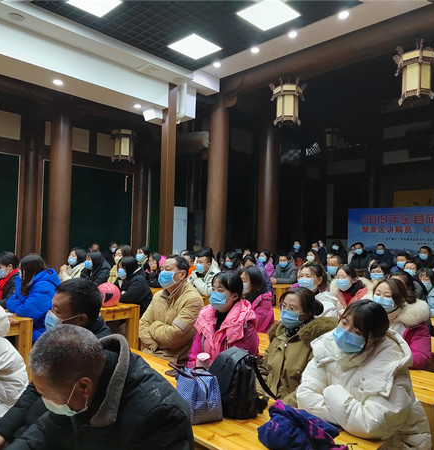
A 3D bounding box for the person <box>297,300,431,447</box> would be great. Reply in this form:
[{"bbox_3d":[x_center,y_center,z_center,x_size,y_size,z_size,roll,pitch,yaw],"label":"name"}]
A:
[{"bbox_3d":[0.533,0.890,1.496,0.550,1.160,0.660,0,-2,38],"label":"person"}]

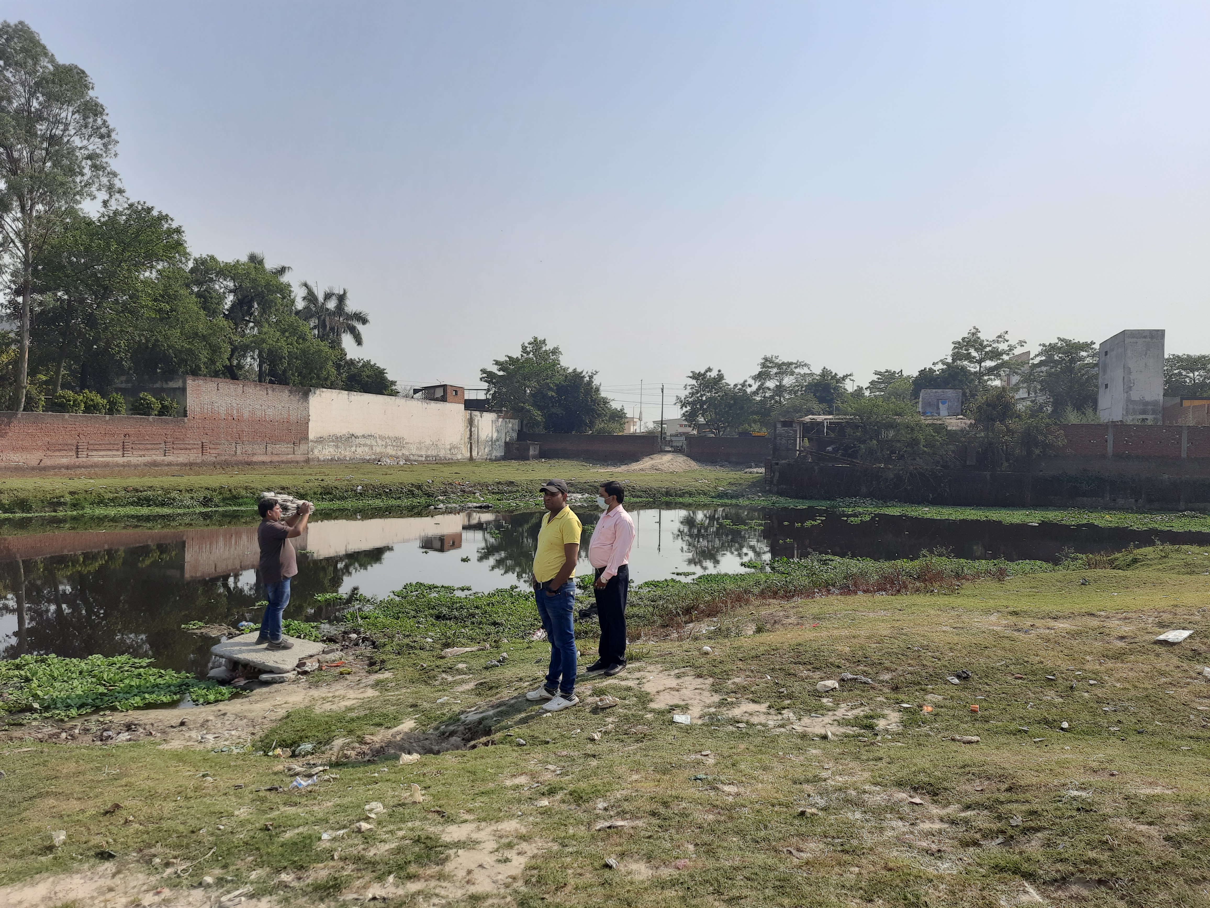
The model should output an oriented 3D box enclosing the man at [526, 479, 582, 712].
[{"bbox_3d":[-0.389,1.072,6.450,0.380,1.740,0.520,1,1,-37],"label":"man"}]

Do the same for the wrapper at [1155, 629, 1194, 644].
[{"bbox_3d":[5.159,1.657,7.600,0.480,0.060,0.240,0,1,-45],"label":"wrapper"}]

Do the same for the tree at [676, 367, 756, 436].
[{"bbox_3d":[11.915,-4.310,90.000,8.500,10.000,8.000,1,1,0],"label":"tree"}]

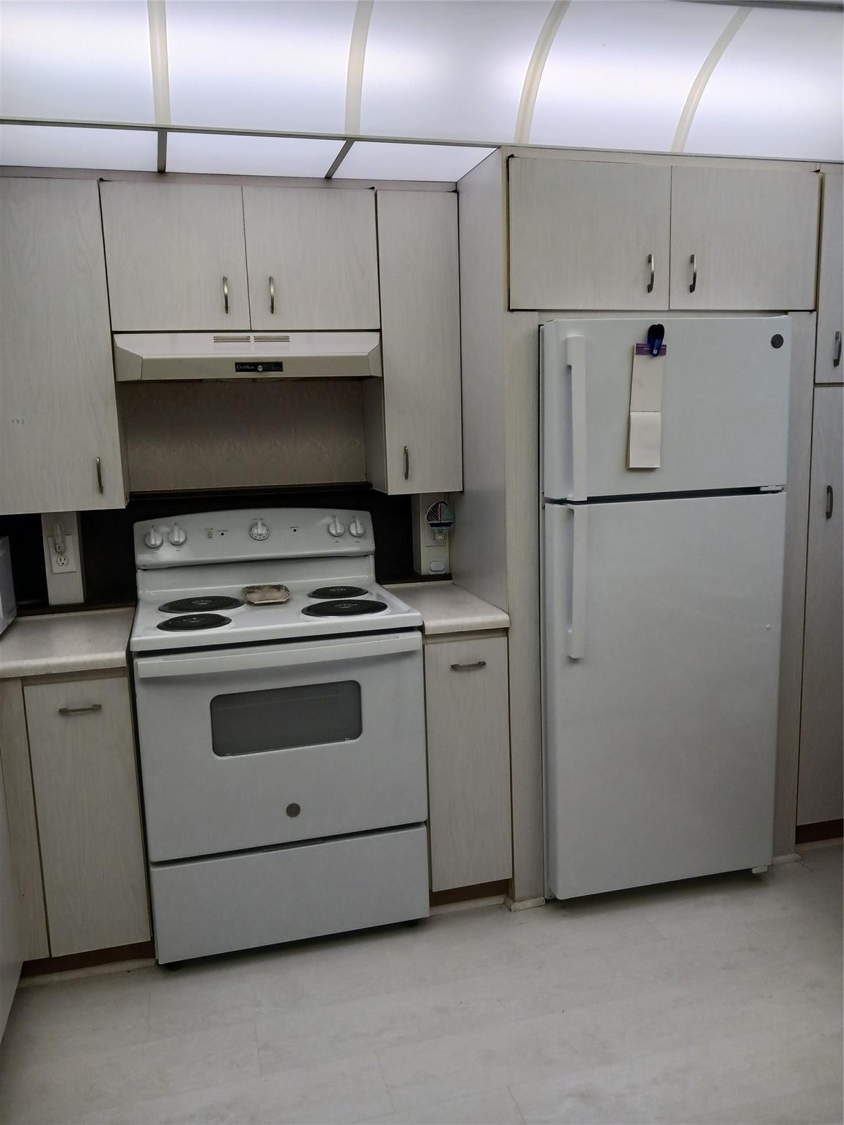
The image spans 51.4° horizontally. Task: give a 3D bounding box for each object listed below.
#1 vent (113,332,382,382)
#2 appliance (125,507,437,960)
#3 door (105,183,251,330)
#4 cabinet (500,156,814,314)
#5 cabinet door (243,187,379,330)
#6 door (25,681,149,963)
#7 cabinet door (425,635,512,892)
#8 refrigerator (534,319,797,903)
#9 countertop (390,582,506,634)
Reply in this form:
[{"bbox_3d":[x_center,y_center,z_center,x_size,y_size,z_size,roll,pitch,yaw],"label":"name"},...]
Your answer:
[{"bbox_3d":[-0.519,-0.618,2.666,0.763,0.134,0.426,-4,9,-14],"label":"vent"},{"bbox_3d":[-0.434,0.451,2.640,0.758,1.182,0.690,-4,9,-14],"label":"appliance"},{"bbox_3d":[-0.680,-0.849,2.445,0.375,0.395,0.028,-4,9,-15],"label":"door"},{"bbox_3d":[0.613,-0.943,2.733,0.954,0.387,0.622,-4,9,-14],"label":"cabinet"},{"bbox_3d":[-0.314,-0.875,2.542,0.378,0.395,0.028,-4,9,-15],"label":"cabinet door"},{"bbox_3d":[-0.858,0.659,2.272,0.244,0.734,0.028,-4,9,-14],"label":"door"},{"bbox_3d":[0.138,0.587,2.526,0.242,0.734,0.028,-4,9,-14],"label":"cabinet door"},{"bbox_3d":[0.622,0.117,2.864,0.721,1.693,0.775,-4,9,-14],"label":"refrigerator"},{"bbox_3d":[0.051,0.132,2.728,0.250,0.040,0.608,-4,9,-14],"label":"countertop"}]

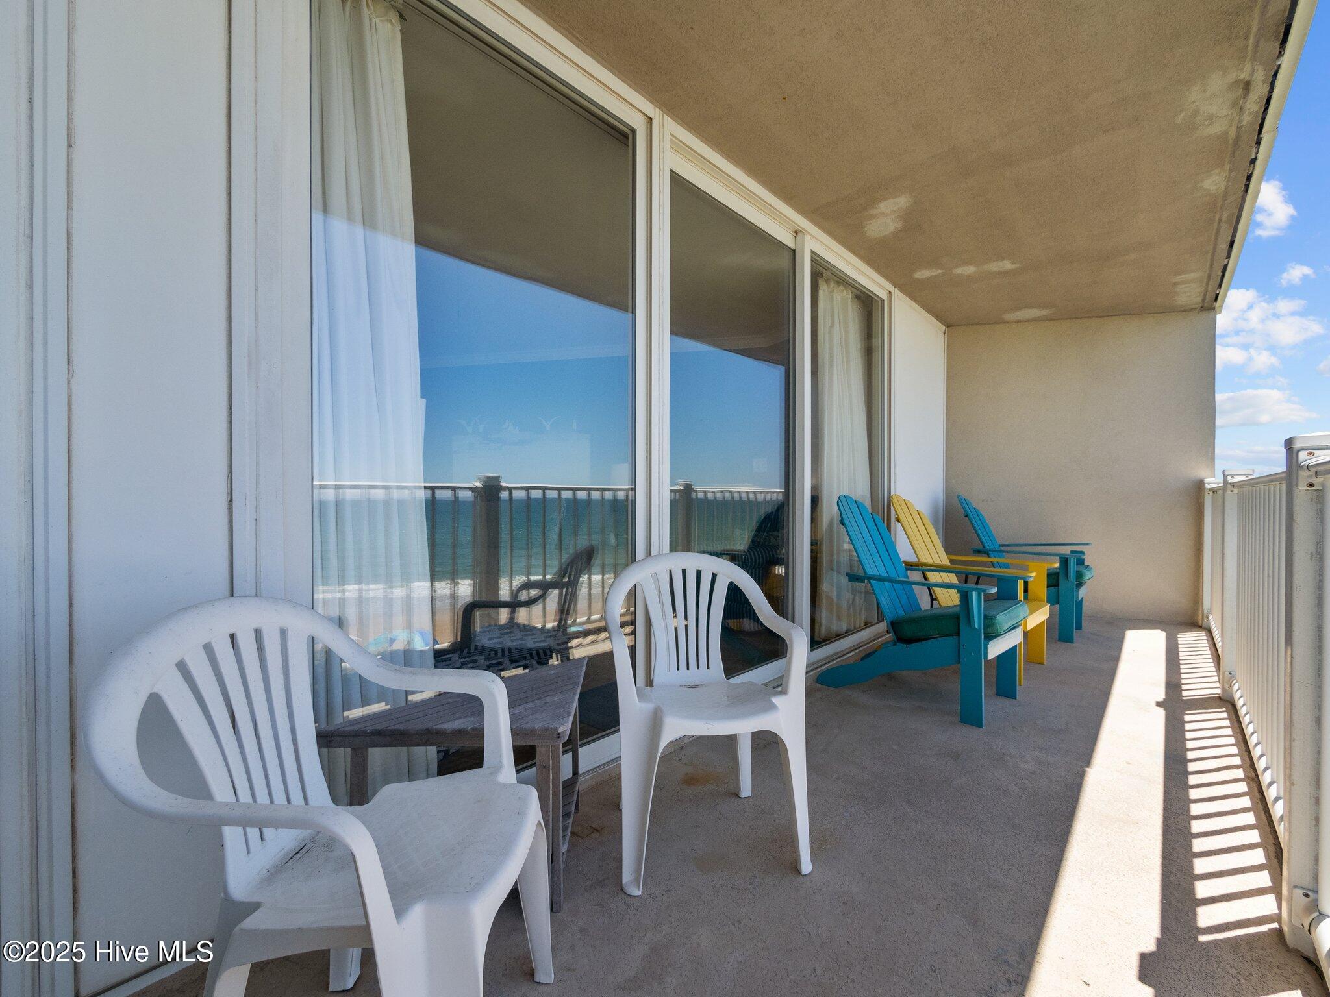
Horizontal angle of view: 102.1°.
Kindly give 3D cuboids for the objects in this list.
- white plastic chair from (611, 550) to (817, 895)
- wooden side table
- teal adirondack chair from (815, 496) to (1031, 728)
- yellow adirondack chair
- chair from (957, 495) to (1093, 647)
[{"bbox_3d":[0.091,0.589,1.630,0.550,0.823,0.510,0,0,-12],"label":"white plastic chair"},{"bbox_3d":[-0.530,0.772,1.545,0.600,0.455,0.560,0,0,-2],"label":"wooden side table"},{"bbox_3d":[1.319,0.495,2.774,0.670,1.010,0.870,0,0,-43],"label":"teal adirondack chair"},{"bbox_3d":[1.840,0.490,3.308,0.670,1.020,0.860,0,0,-44],"label":"yellow adirondack chair"},{"bbox_3d":[2.738,0.490,4.149,0.870,1.020,0.660,0,0,43],"label":"chair"}]

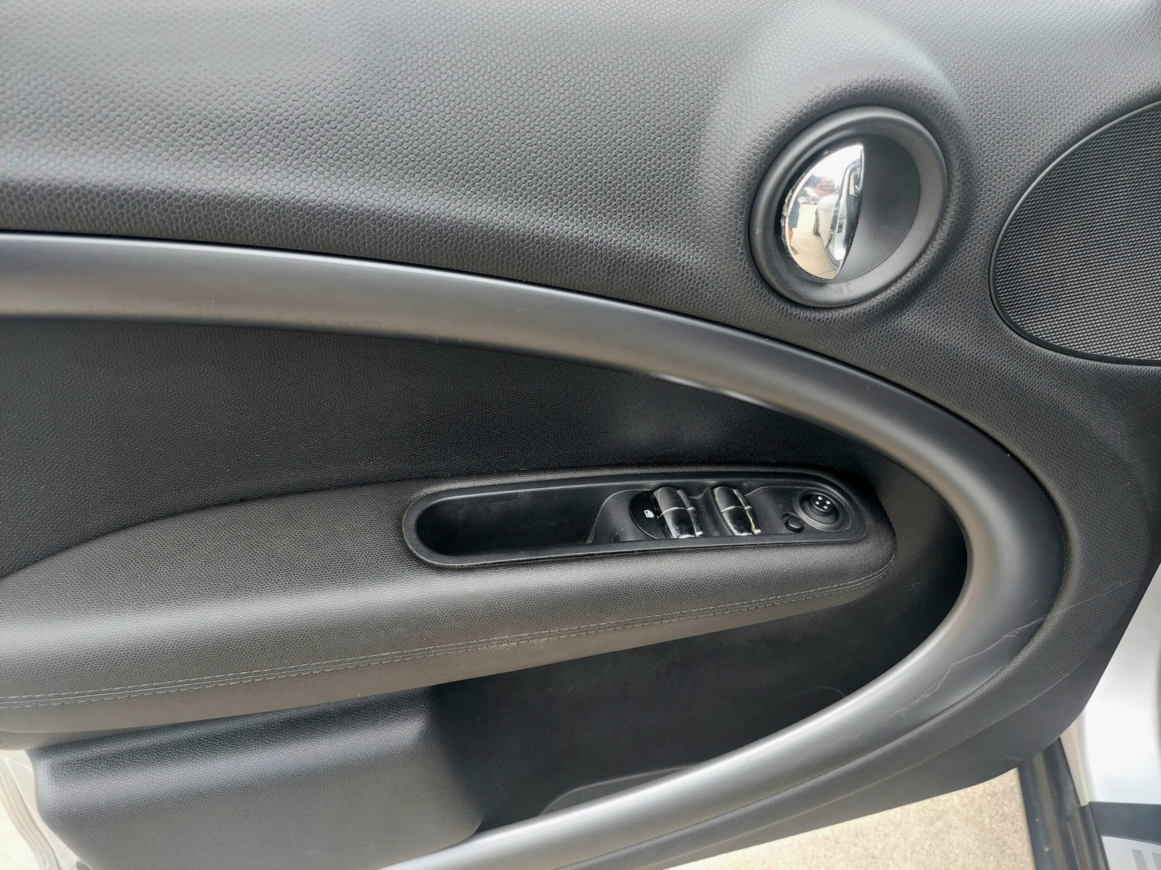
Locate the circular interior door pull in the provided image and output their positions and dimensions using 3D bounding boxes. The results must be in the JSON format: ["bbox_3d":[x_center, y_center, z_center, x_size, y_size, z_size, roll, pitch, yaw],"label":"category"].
[{"bbox_3d":[0.153,-0.132,0.486,0.117,0.117,0.030,-4,33,-7],"label":"circular interior door pull"}]

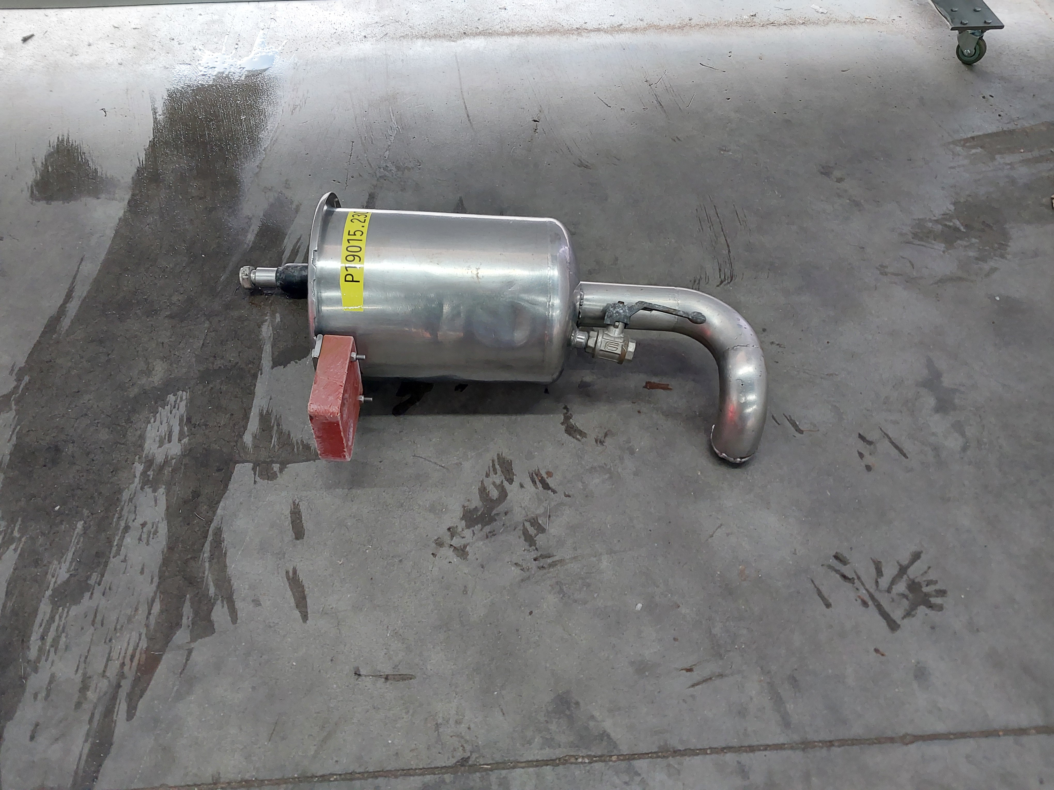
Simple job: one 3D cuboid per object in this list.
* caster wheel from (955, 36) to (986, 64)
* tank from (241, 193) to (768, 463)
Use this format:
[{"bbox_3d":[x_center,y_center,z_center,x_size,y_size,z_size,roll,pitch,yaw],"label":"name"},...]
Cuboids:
[{"bbox_3d":[0.872,-0.676,1.613,0.050,0.050,0.019,37,61,25],"label":"caster wheel"},{"bbox_3d":[-0.028,-0.108,1.040,0.671,0.257,0.299,-1,52,-1],"label":"tank"}]

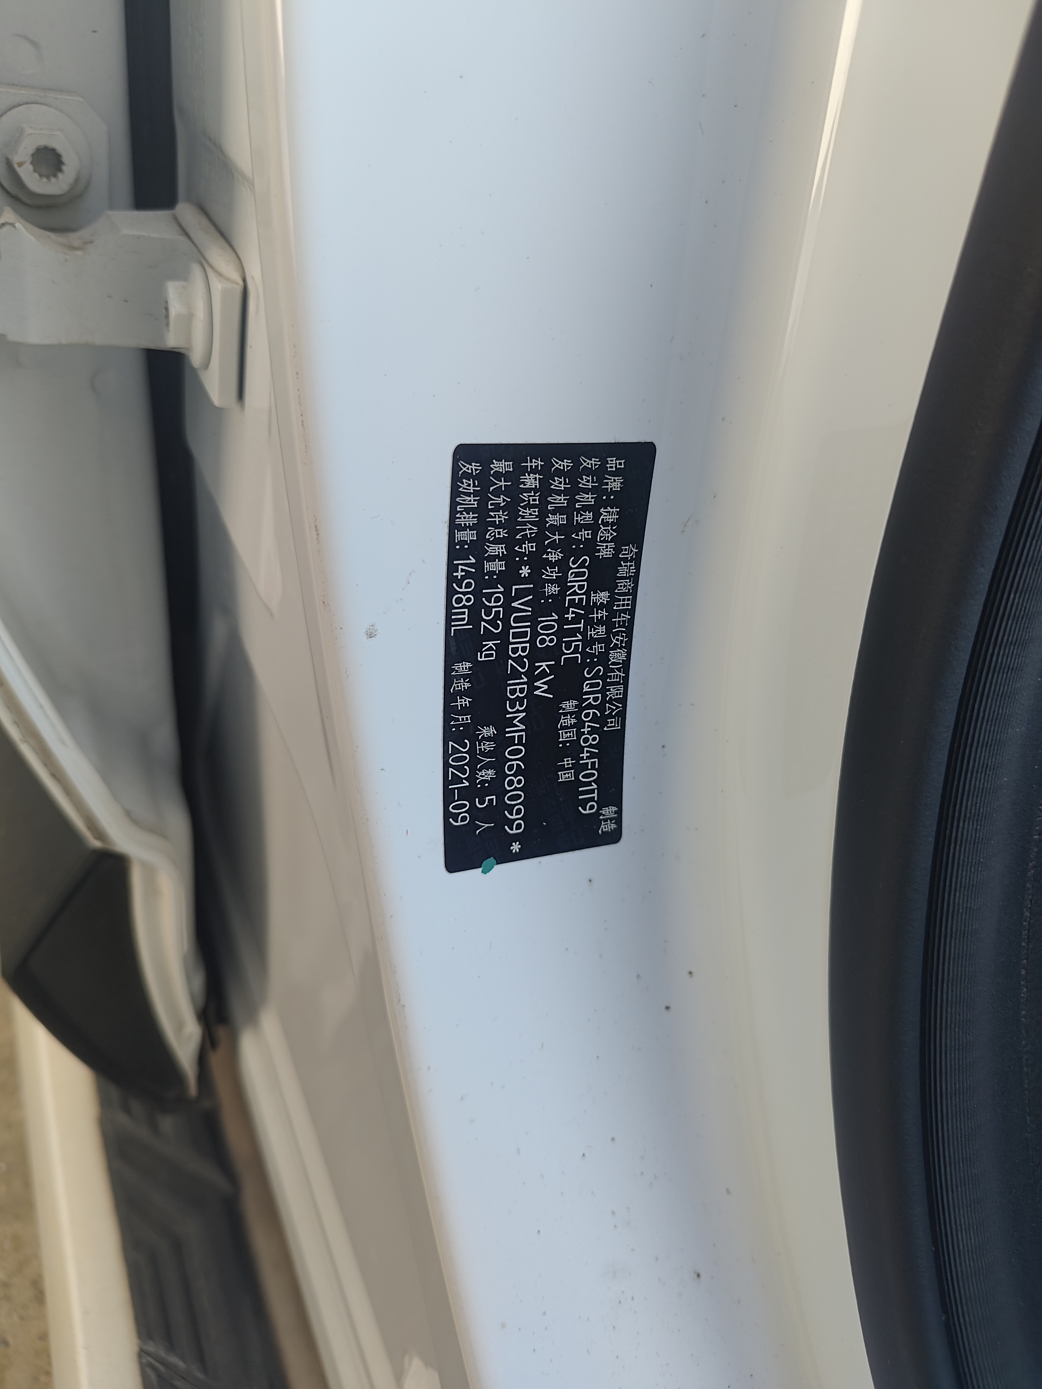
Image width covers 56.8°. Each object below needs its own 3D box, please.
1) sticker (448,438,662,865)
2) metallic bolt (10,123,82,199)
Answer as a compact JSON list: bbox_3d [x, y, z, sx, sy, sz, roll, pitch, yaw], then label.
[{"bbox_3d":[0.005,-0.007,0.217,0.047,0.099,0.004,-7,23,-22],"label":"sticker"},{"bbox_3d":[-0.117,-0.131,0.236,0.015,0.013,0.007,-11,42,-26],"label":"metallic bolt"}]

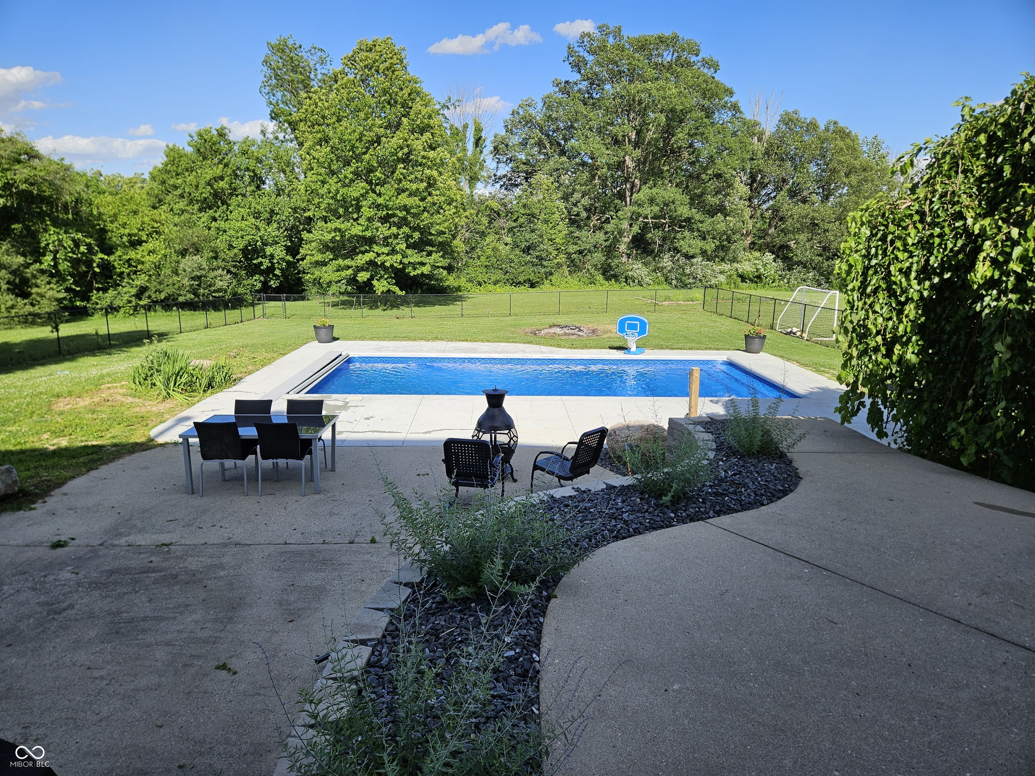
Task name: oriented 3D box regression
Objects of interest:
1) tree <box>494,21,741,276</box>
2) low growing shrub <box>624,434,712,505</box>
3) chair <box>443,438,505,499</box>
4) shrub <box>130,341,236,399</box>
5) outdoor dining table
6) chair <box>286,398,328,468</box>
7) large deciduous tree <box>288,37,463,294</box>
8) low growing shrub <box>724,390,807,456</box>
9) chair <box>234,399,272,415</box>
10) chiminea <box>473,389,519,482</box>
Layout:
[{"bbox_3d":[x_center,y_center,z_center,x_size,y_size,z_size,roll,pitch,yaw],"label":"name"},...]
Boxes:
[{"bbox_3d":[8.651,-19.508,58.567,21.500,22.000,18.000,0,12,-2],"label":"tree"},{"bbox_3d":[1.224,0.629,5.594,0.680,0.450,0.620,0,12,-2],"label":"low growing shrub"},{"bbox_3d":[-0.501,0.962,7.894,0.620,0.860,0.660,4,12,13],"label":"chair"},{"bbox_3d":[-6.851,-0.424,14.090,2.050,0.830,1.500,0,12,-2],"label":"shrub"},{"bbox_3d":[-3.193,0.818,8.691,1.600,0.730,0.960,0,12,-2],"label":"outdoor dining table"},{"bbox_3d":[-2.825,0.671,8.980,0.530,0.910,0.640,0,12,-2],"label":"chair"},{"bbox_3d":[-9.427,-14.150,45.775,12.000,17.200,11.500,0,12,-2],"label":"large deciduous tree"},{"bbox_3d":[2.401,0.330,6.697,0.760,0.580,0.660,0,12,-2],"label":"low growing shrub"},{"bbox_3d":[-3.509,0.668,8.945,0.530,0.910,0.640,0,12,-2],"label":"chair"},{"bbox_3d":[-0.286,0.595,8.806,0.600,1.210,0.600,1,12,0],"label":"chiminea"}]

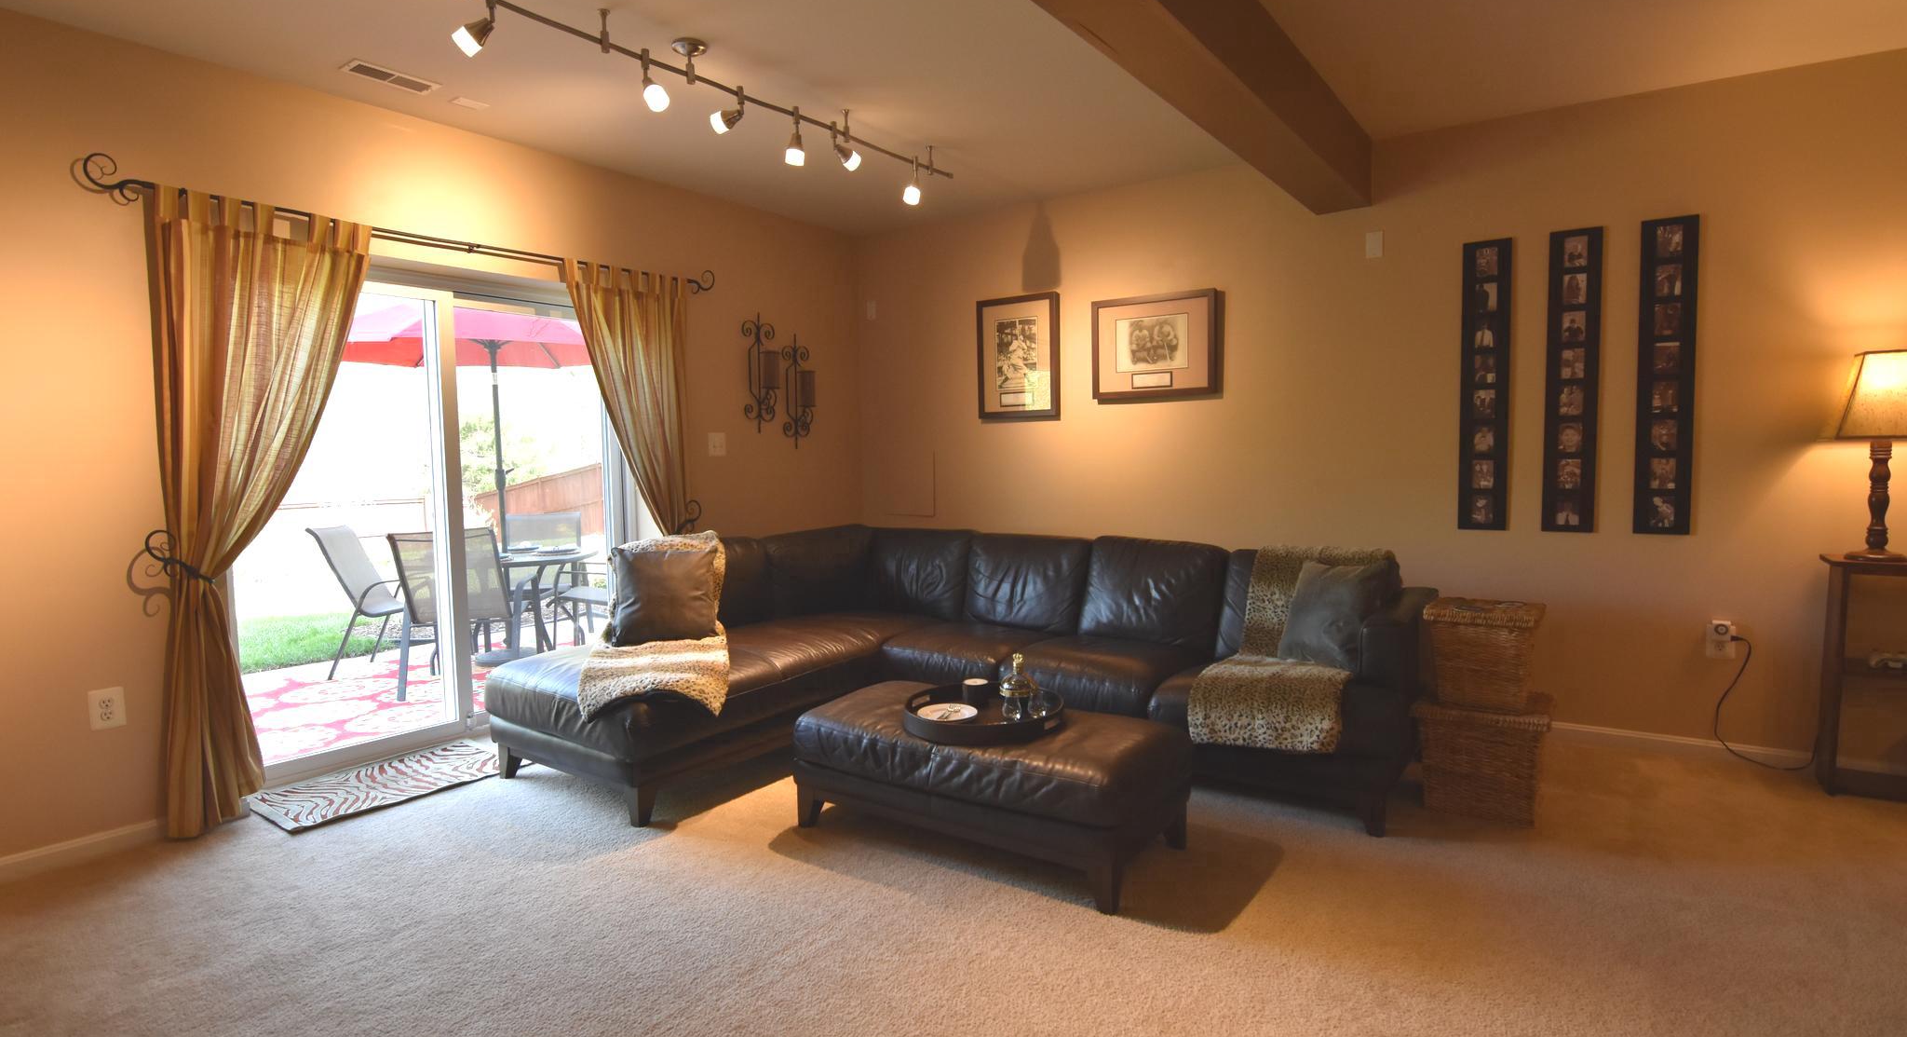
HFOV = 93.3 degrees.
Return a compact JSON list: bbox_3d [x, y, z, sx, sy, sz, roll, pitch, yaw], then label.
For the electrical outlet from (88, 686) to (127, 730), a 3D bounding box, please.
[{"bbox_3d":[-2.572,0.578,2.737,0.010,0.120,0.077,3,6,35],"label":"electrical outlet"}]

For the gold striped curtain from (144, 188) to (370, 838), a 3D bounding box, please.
[{"bbox_3d":[-2.377,-0.015,3.205,0.150,2.126,0.622,2,5,38],"label":"gold striped curtain"}]

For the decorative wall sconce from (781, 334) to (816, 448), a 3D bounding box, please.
[{"bbox_3d":[-0.879,-0.722,5.124,0.130,0.643,0.175,2,5,38],"label":"decorative wall sconce"}]

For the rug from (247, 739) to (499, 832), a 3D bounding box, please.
[{"bbox_3d":[-2.077,0.961,3.307,0.490,0.013,0.740,3,6,39],"label":"rug"}]

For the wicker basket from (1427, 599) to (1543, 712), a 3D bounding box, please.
[{"bbox_3d":[1.736,0.439,2.952,0.310,0.295,0.290,3,6,35],"label":"wicker basket"}]

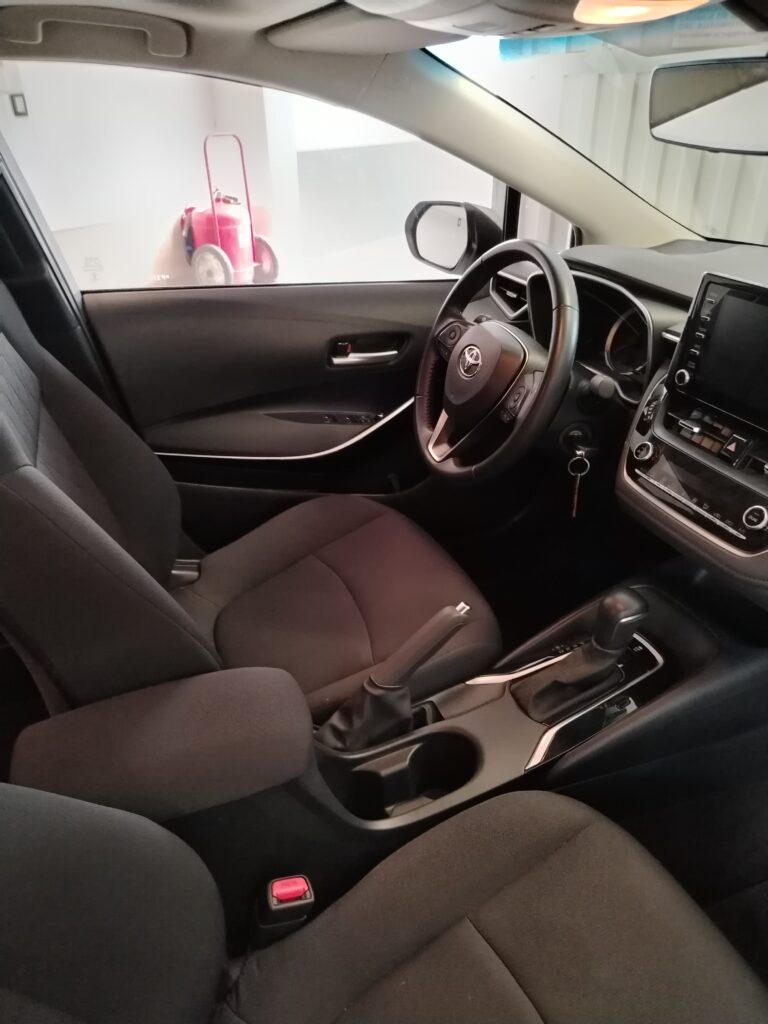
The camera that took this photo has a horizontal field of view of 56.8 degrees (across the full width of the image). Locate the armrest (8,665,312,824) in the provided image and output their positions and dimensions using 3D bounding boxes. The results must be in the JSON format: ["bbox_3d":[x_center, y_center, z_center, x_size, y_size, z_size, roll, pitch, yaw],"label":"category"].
[{"bbox_3d":[-0.224,0.244,0.743,0.288,0.073,0.142,-13,29,-15],"label":"armrest"}]

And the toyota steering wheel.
[{"bbox_3d":[0.179,-0.221,1.089,0.105,0.370,0.370,11,20,-27],"label":"toyota steering wheel"}]

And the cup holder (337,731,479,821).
[{"bbox_3d":[0.034,0.336,0.850,0.180,0.080,0.100,-15,30,-14],"label":"cup holder"}]

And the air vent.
[{"bbox_3d":[0.242,-0.395,1.301,0.050,0.090,0.150,-9,28,-17],"label":"air vent"}]

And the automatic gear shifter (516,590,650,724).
[{"bbox_3d":[0.250,0.166,0.892,0.150,0.150,0.090,-9,28,-17],"label":"automatic gear shifter"}]

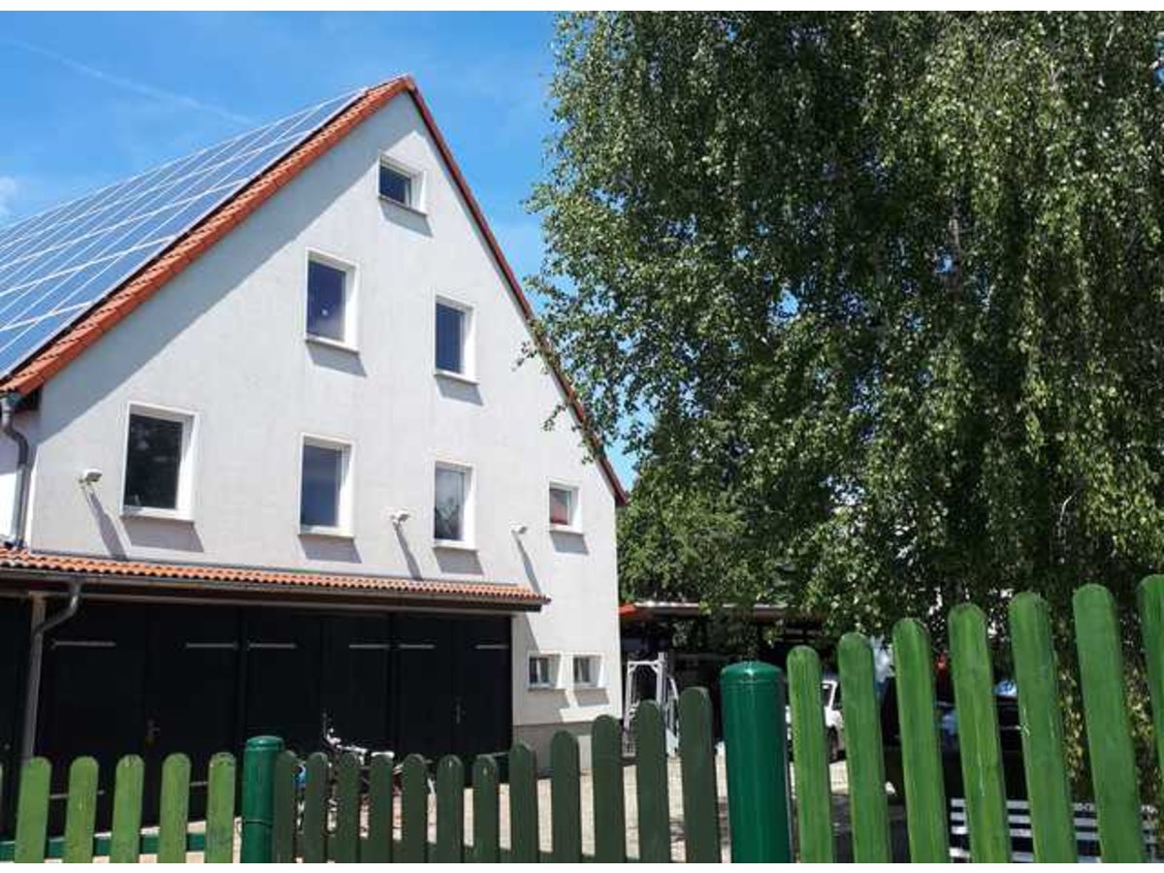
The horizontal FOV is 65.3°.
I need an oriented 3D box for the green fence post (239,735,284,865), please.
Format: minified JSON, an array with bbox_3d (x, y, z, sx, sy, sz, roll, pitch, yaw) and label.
[{"bbox_3d":[-0.929,1.498,2.544,0.110,1.250,0.110,-8,-16,21],"label":"green fence post"}]

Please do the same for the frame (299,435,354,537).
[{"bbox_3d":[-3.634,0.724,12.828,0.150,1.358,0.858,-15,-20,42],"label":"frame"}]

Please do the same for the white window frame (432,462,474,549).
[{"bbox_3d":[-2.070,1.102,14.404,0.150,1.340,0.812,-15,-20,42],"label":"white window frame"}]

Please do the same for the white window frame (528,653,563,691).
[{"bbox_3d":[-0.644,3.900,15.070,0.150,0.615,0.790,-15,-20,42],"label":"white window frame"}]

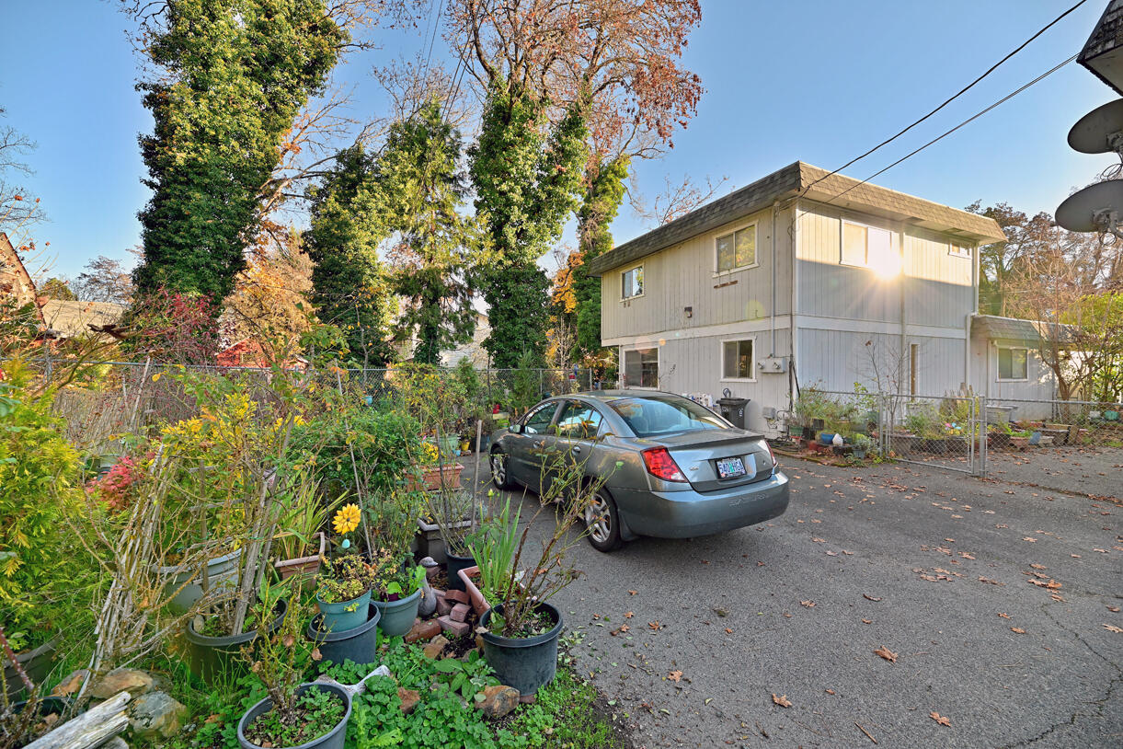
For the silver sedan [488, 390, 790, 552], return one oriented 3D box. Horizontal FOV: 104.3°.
[{"bbox_3d":[0.455,0.935,5.600,1.720,1.450,4.660,0,-1,-28],"label":"silver sedan"}]

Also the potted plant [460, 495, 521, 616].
[{"bbox_3d":[-0.450,1.108,2.750,0.290,0.760,0.560,0,0,-30],"label":"potted plant"}]

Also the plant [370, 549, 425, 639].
[{"bbox_3d":[-0.967,1.249,2.580,0.320,0.470,0.320,0,0,0],"label":"plant"}]

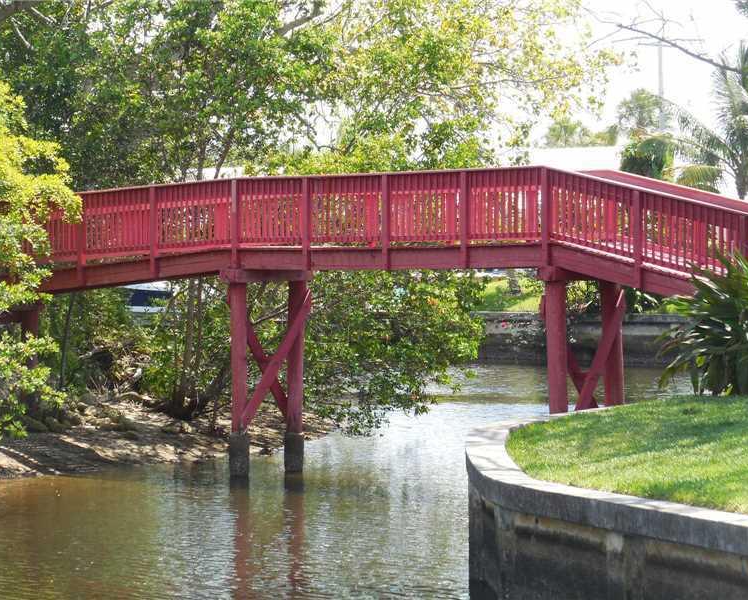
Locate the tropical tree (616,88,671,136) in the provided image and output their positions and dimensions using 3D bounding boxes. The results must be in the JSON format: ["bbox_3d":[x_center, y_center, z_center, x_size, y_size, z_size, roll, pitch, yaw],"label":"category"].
[{"bbox_3d":[13.940,-6.146,150.104,3.000,9.500,3.000,-1,1,0],"label":"tropical tree"}]

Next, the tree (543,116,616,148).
[{"bbox_3d":[10.634,-5.454,150.088,3.800,8.000,3.600,-1,1,0],"label":"tree"}]

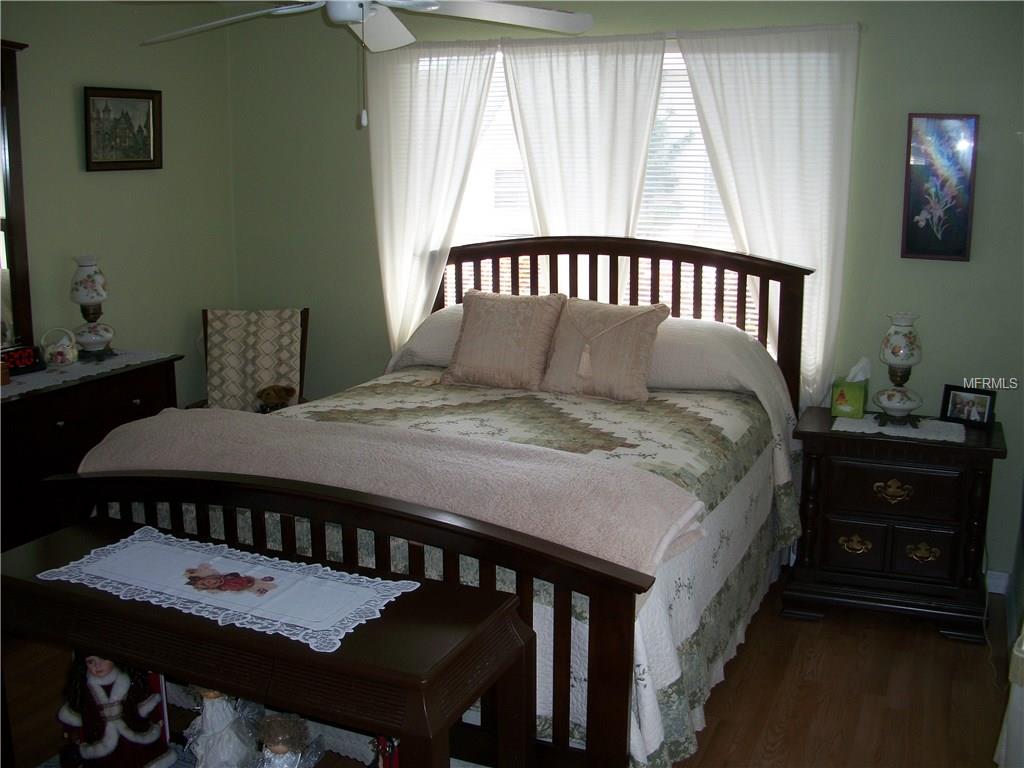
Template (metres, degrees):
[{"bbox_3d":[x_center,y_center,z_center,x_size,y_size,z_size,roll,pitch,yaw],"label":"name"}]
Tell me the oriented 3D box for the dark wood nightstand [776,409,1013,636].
[{"bbox_3d":[1.352,0.481,3.694,0.667,0.674,0.399,5,13,21],"label":"dark wood nightstand"}]

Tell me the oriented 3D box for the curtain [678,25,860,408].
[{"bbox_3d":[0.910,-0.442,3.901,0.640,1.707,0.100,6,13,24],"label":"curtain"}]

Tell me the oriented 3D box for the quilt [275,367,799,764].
[{"bbox_3d":[-0.097,0.439,3.305,1.654,0.718,1.810,6,13,24],"label":"quilt"}]

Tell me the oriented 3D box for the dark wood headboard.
[{"bbox_3d":[0.363,0.046,4.250,1.675,1.290,0.080,6,13,24],"label":"dark wood headboard"}]

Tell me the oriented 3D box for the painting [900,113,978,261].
[{"bbox_3d":[1.502,-0.688,3.637,0.226,0.499,0.025,6,13,24],"label":"painting"}]

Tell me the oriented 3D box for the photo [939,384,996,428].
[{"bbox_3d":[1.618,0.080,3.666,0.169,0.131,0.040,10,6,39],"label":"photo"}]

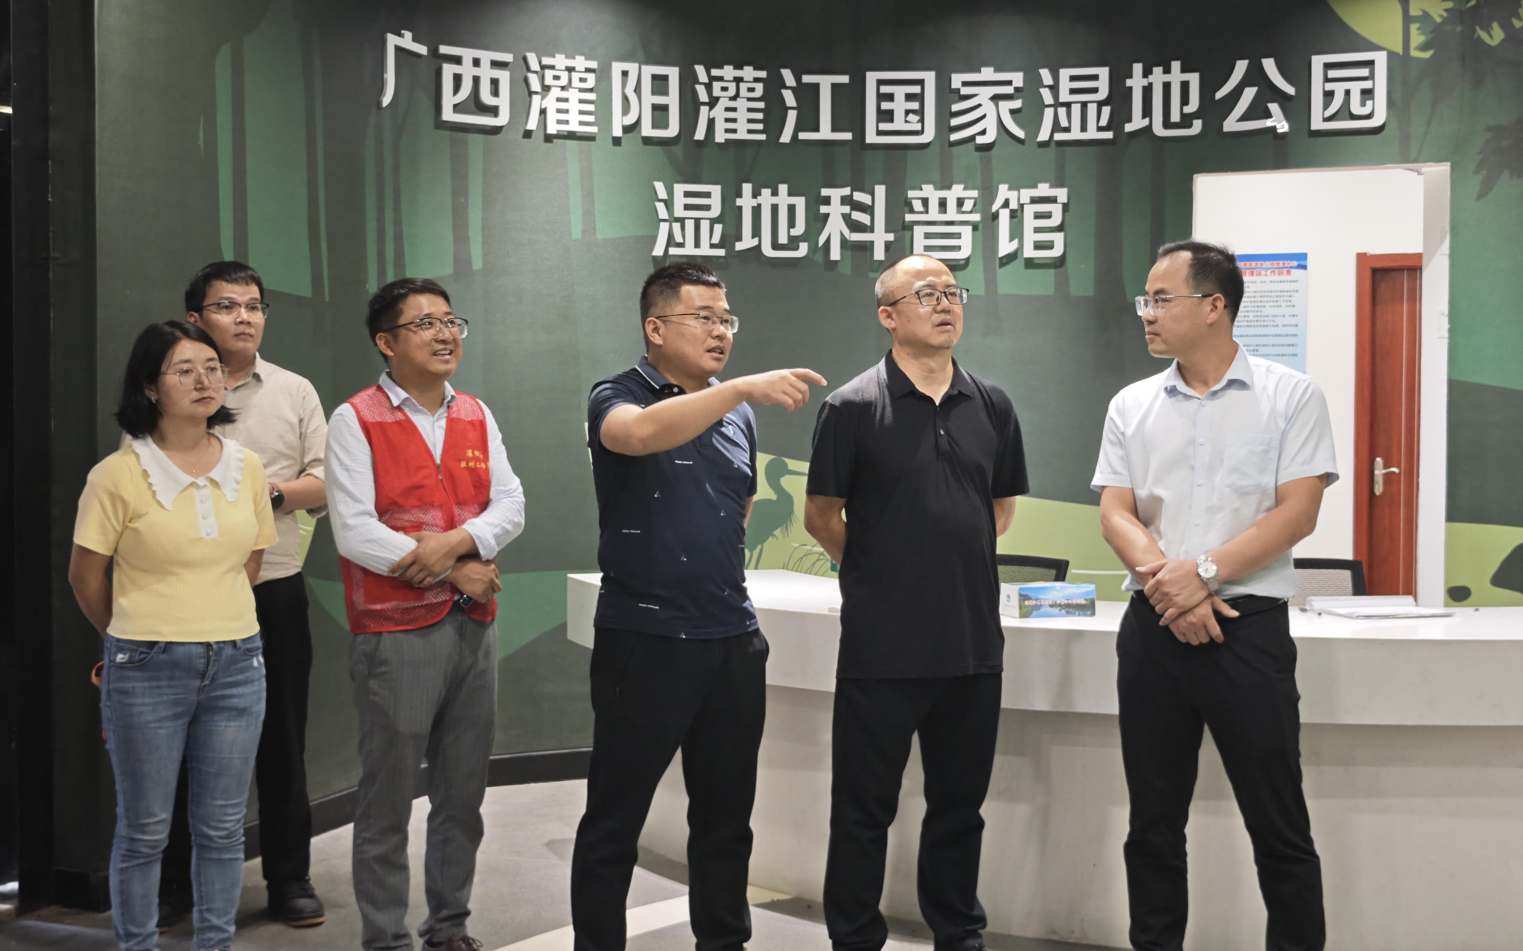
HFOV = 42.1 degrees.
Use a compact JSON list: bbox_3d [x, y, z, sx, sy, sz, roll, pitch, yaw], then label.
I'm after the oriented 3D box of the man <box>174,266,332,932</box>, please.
[{"bbox_3d":[-1.431,0.309,5.257,0.530,1.754,0.380,-1,2,-27],"label":"man"}]

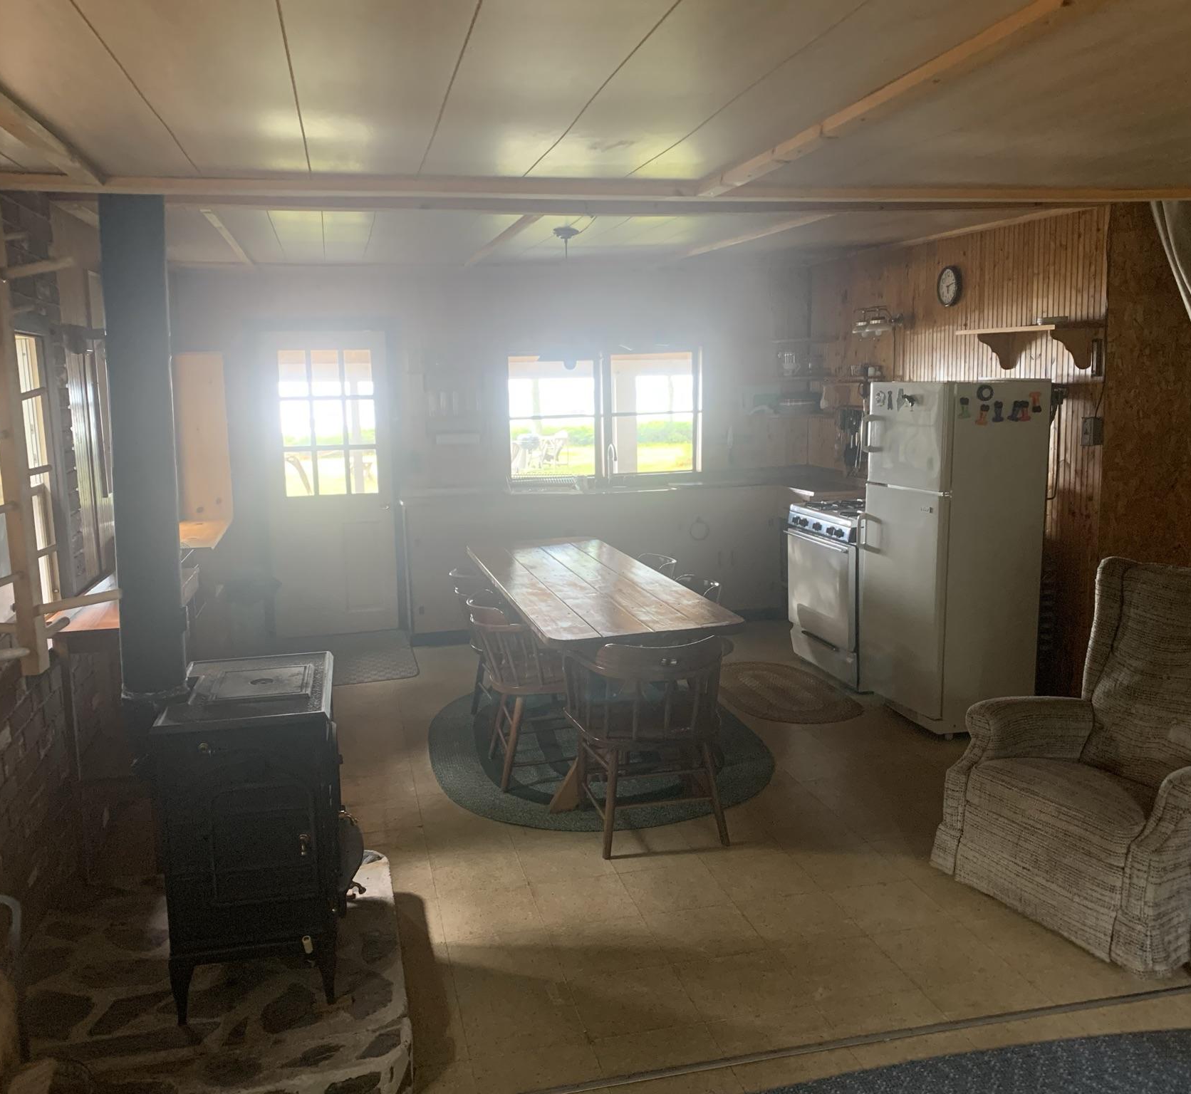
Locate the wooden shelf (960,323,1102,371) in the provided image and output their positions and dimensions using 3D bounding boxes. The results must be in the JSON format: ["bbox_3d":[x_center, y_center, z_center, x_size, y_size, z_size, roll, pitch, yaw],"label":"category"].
[{"bbox_3d":[2.040,-0.939,5.204,0.245,0.200,0.800,-3,9,-13],"label":"wooden shelf"}]

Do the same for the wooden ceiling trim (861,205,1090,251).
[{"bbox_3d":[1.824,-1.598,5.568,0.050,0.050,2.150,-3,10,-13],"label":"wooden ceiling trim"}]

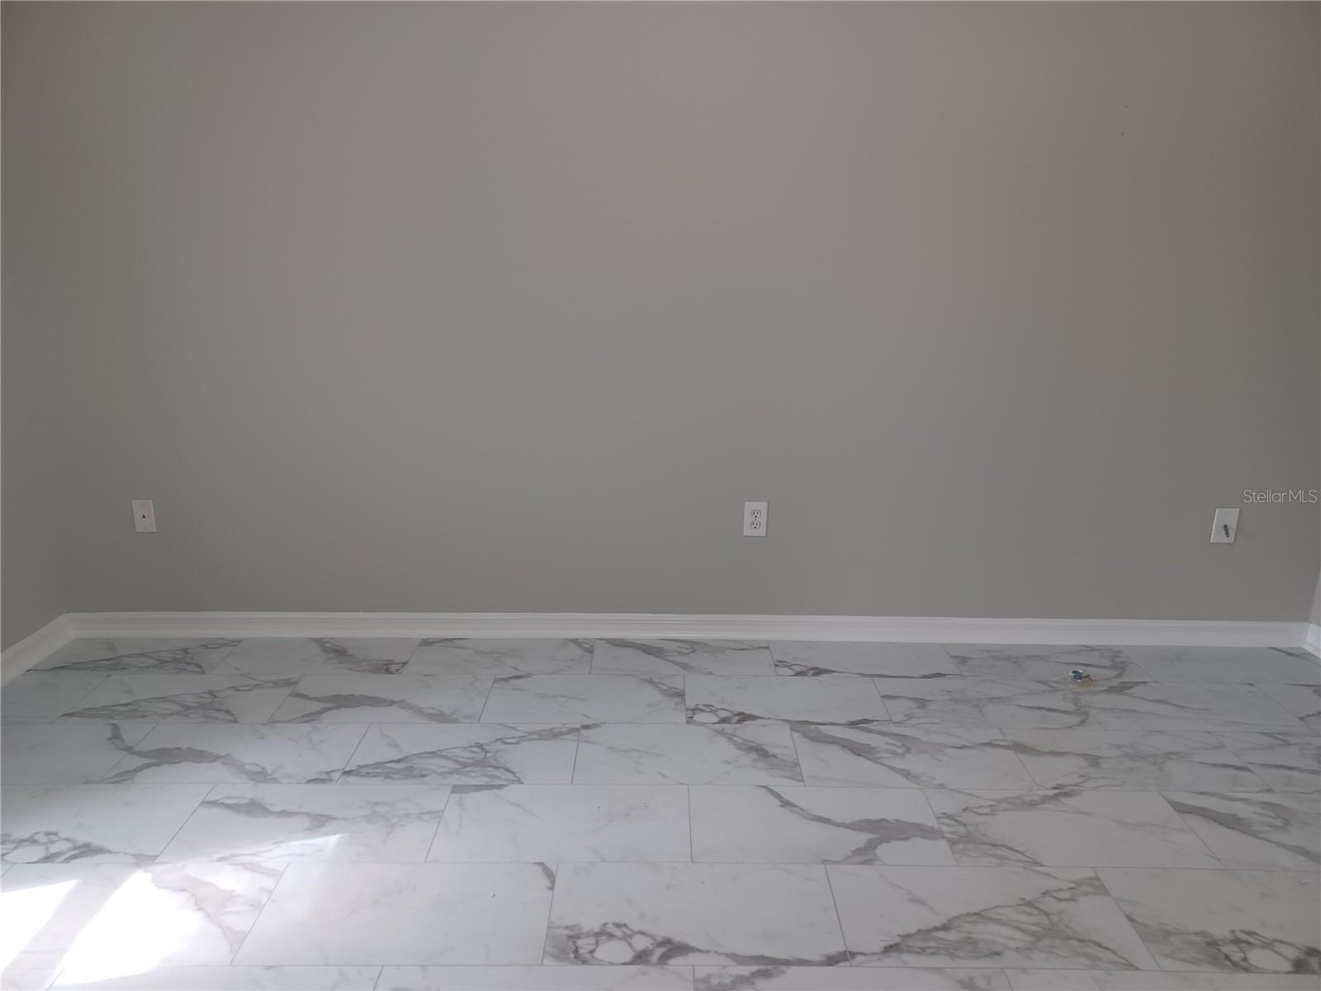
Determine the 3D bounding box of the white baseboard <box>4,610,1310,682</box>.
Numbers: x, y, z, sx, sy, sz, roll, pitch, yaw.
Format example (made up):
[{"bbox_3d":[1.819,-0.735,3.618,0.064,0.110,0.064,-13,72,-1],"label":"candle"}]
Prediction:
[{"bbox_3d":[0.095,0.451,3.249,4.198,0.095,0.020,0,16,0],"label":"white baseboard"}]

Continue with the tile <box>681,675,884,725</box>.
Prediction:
[{"bbox_3d":[0.380,0.631,2.930,0.610,0.010,0.305,0,16,0],"label":"tile"}]

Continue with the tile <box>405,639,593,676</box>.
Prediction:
[{"bbox_3d":[-0.530,0.541,3.209,0.610,0.010,0.297,0,16,0],"label":"tile"}]

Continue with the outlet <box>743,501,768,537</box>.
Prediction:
[{"bbox_3d":[0.322,0.080,3.215,0.071,0.115,0.007,0,16,0],"label":"outlet"}]

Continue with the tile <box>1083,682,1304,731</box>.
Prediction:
[{"bbox_3d":[1.581,0.635,2.882,0.601,0.010,0.300,0,17,0],"label":"tile"}]

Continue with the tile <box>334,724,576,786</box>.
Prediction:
[{"bbox_3d":[-0.524,0.697,2.558,0.595,0.010,0.302,0,16,0],"label":"tile"}]

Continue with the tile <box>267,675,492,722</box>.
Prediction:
[{"bbox_3d":[-0.818,0.612,2.847,0.595,0.010,0.302,0,16,0],"label":"tile"}]

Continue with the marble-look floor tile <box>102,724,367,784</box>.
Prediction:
[{"bbox_3d":[-1.145,0.709,2.617,0.610,0.010,0.305,0,16,0],"label":"marble-look floor tile"}]

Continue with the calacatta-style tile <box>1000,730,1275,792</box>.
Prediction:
[{"bbox_3d":[1.277,0.719,2.593,0.601,0.010,0.300,0,17,0],"label":"calacatta-style tile"}]

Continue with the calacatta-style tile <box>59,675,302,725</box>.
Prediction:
[{"bbox_3d":[-1.429,0.610,2.870,0.601,0.010,0.300,0,17,0],"label":"calacatta-style tile"}]

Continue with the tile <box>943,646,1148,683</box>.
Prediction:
[{"bbox_3d":[1.265,0.549,3.135,0.595,0.010,0.277,0,16,0],"label":"tile"}]

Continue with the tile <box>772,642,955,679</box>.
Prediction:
[{"bbox_3d":[0.675,0.551,3.212,0.610,0.010,0.297,0,16,0],"label":"tile"}]

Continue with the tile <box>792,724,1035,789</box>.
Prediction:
[{"bbox_3d":[0.675,0.714,2.590,0.601,0.010,0.300,0,17,0],"label":"tile"}]

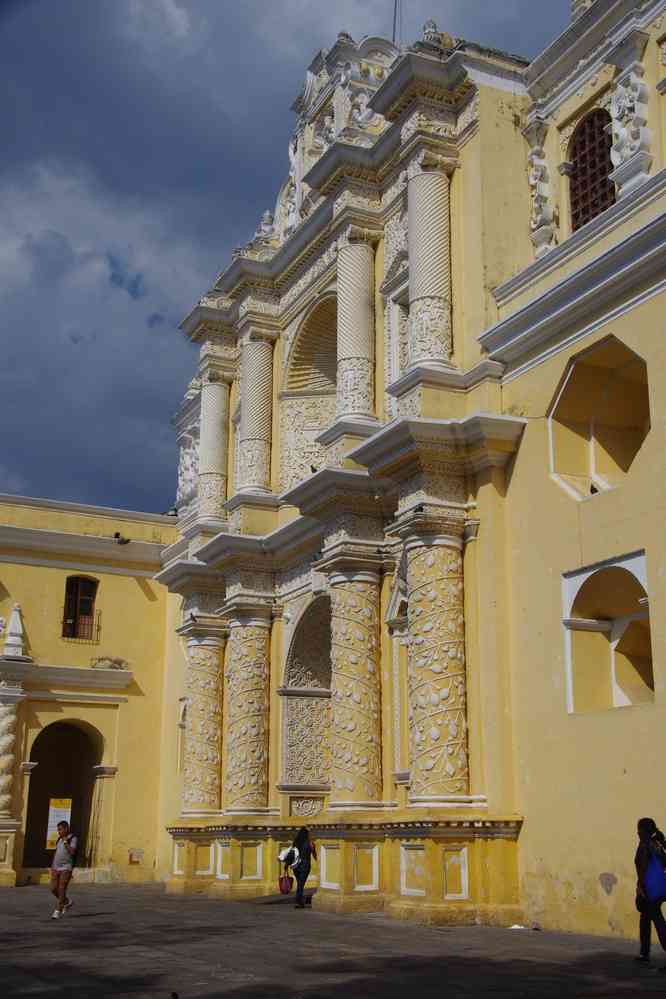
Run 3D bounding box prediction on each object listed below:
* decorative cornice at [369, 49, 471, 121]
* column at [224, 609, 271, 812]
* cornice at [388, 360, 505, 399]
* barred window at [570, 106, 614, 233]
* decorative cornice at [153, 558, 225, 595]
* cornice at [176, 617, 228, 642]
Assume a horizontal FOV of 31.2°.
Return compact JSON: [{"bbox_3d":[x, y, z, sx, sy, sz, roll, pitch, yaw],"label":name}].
[{"bbox_3d":[1.733,-8.501,25.508,1.136,0.862,2.383,8,-17,-24],"label":"decorative cornice"},{"bbox_3d":[-2.209,5.592,31.104,1.115,4.918,1.115,0,-16,0],"label":"column"},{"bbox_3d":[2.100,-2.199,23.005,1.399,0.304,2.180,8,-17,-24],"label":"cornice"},{"bbox_3d":[4.795,-6.134,22.469,0.254,2.302,1.339,8,-17,-24],"label":"barred window"},{"bbox_3d":[-4.133,2.382,33.992,1.399,0.669,2.413,8,-17,-24],"label":"decorative cornice"},{"bbox_3d":[-3.688,3.814,33.811,1.186,0.659,1.500,8,-17,-24],"label":"cornice"}]

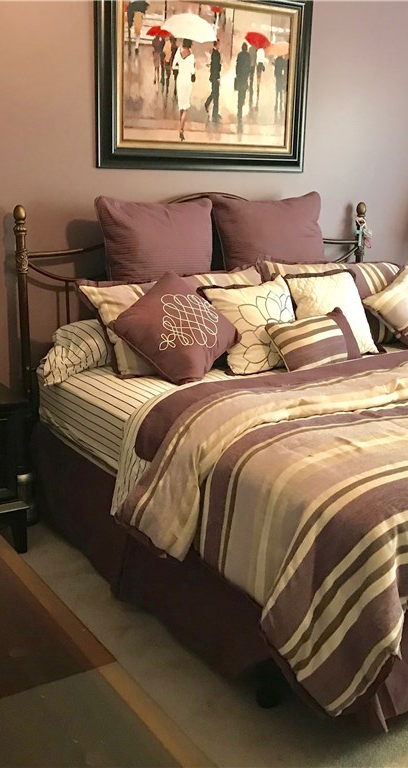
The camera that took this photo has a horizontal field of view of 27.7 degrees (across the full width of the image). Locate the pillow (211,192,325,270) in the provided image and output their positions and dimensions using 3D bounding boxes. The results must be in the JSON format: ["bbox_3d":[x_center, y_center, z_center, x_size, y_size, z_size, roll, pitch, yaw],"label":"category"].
[{"bbox_3d":[0.325,-0.598,4.133,0.650,0.660,0.190,-7,4,-31],"label":"pillow"}]

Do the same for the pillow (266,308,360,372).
[{"bbox_3d":[0.493,-0.205,3.744,0.440,0.280,0.130,-12,-18,-35],"label":"pillow"}]

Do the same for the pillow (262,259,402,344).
[{"bbox_3d":[0.675,-0.392,4.152,0.920,0.460,0.190,-7,-10,-31],"label":"pillow"}]

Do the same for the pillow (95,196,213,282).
[{"bbox_3d":[-0.203,-0.514,3.819,0.620,0.650,0.190,-7,4,-31],"label":"pillow"}]

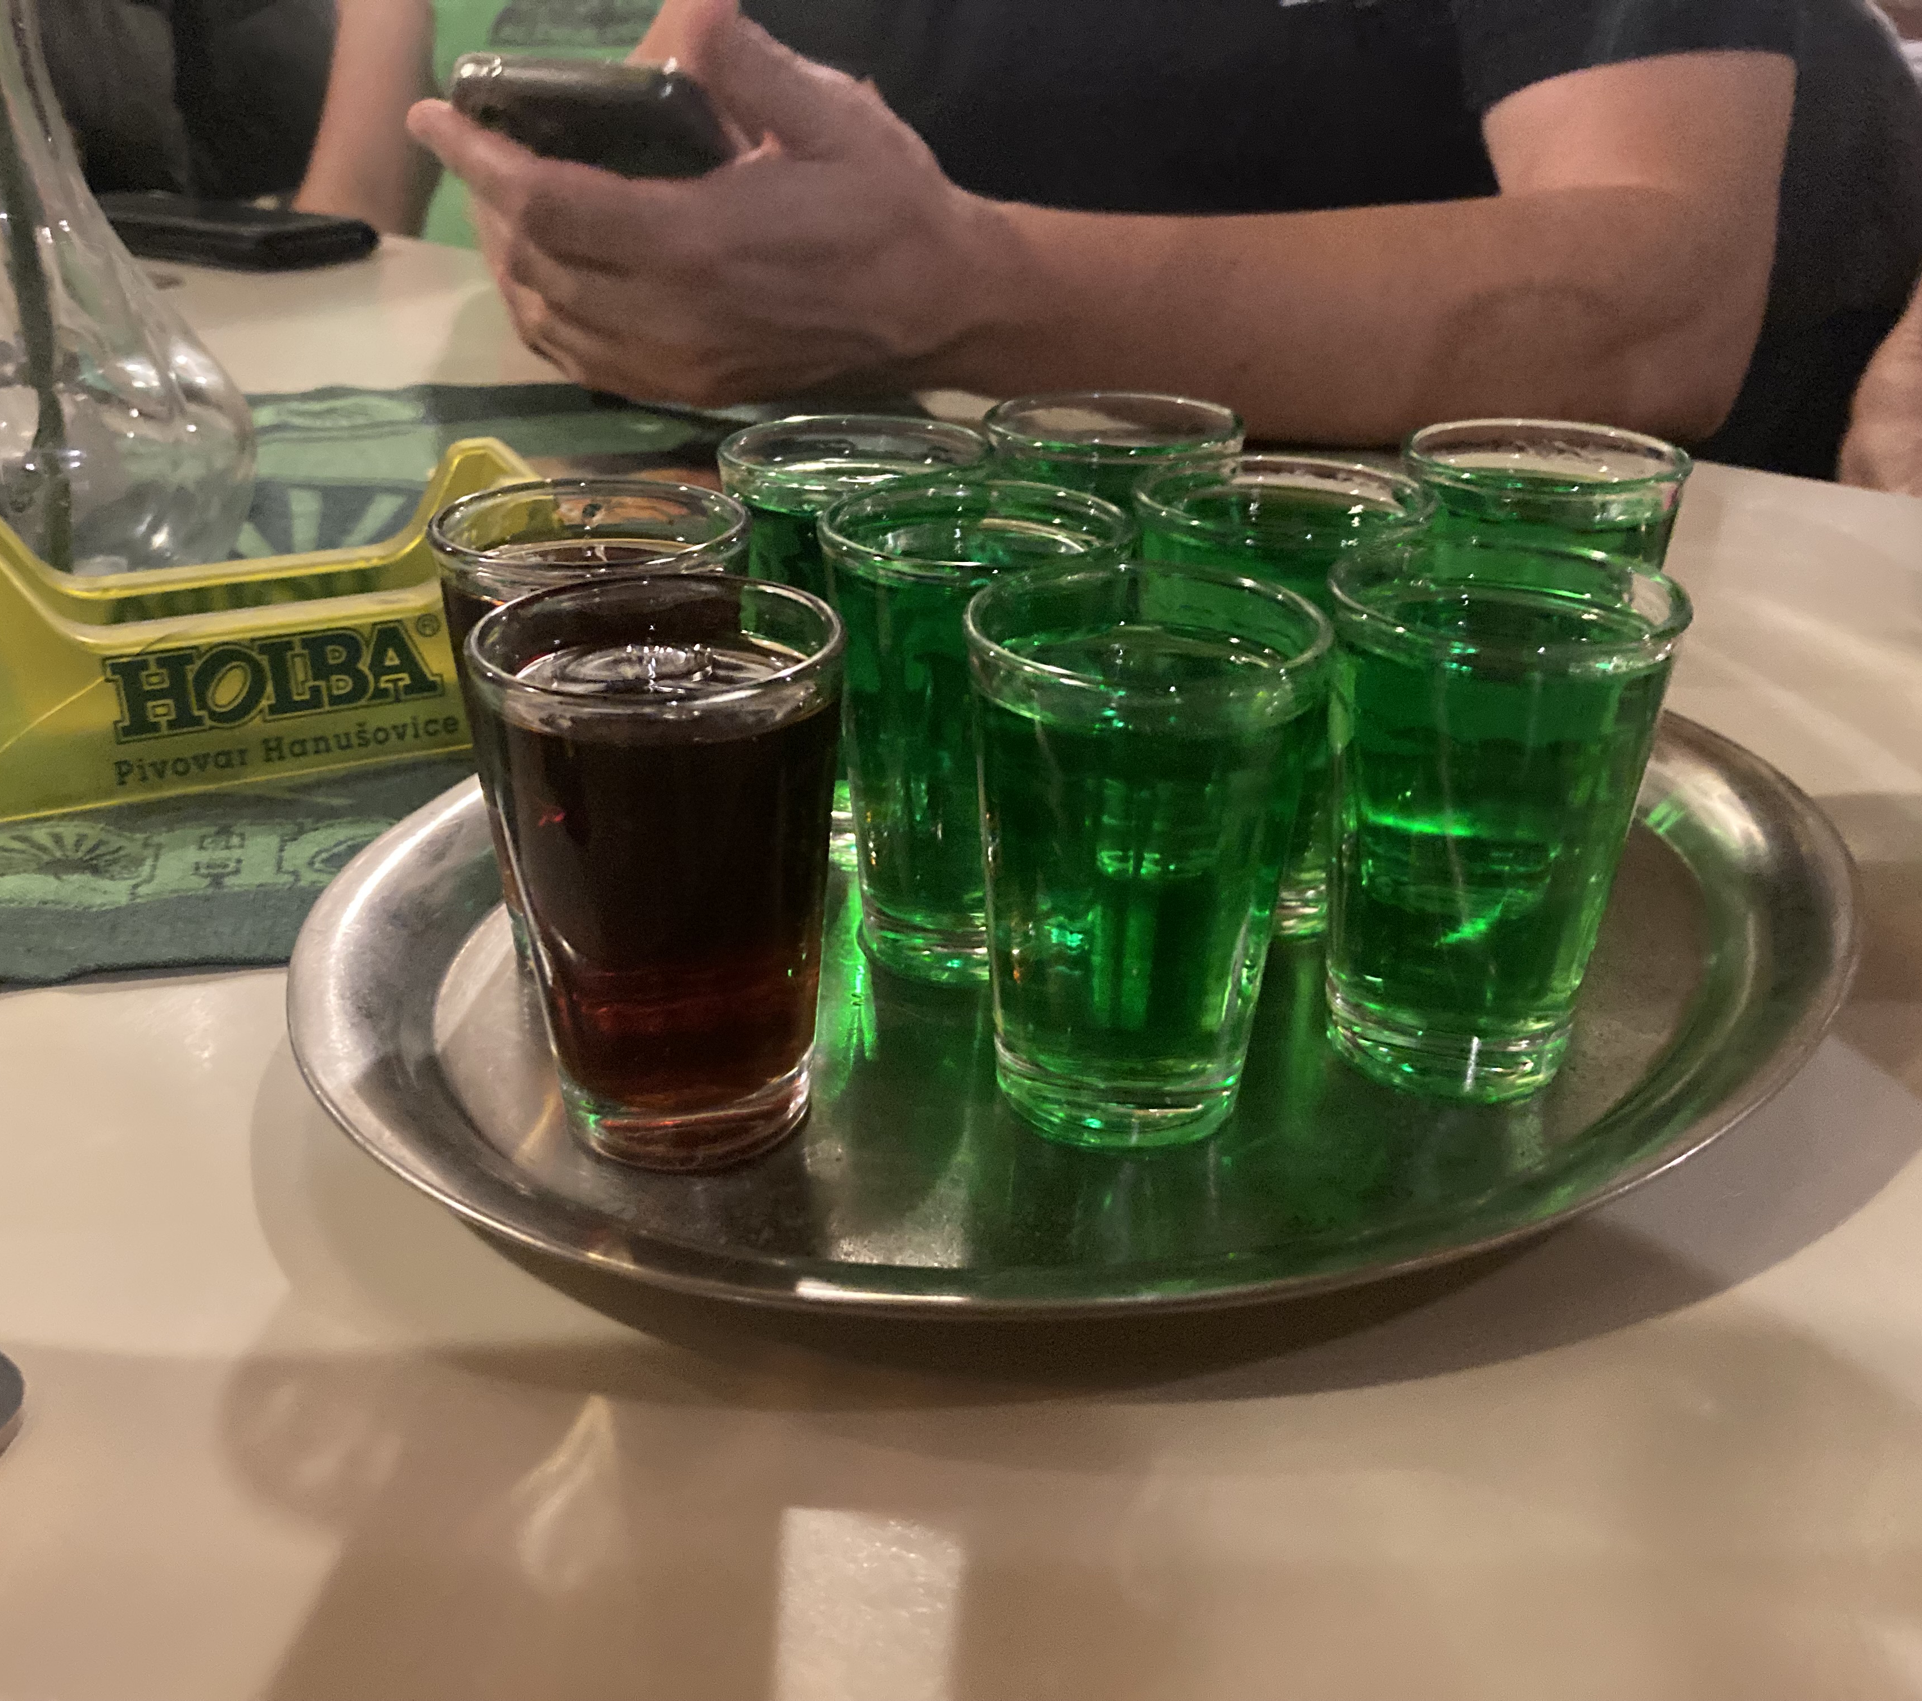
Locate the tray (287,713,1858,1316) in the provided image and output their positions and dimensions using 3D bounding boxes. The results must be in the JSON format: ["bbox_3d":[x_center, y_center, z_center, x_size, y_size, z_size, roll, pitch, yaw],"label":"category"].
[{"bbox_3d":[0.023,0.006,0.290,0.246,0.014,0.202,-16,31,-30],"label":"tray"}]

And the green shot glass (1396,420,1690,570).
[{"bbox_3d":[0.094,-0.035,0.312,0.044,0.066,0.044,1,27,0],"label":"green shot glass"}]

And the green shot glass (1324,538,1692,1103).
[{"bbox_3d":[0.069,-0.003,0.249,0.044,0.066,0.044,1,27,0],"label":"green shot glass"}]

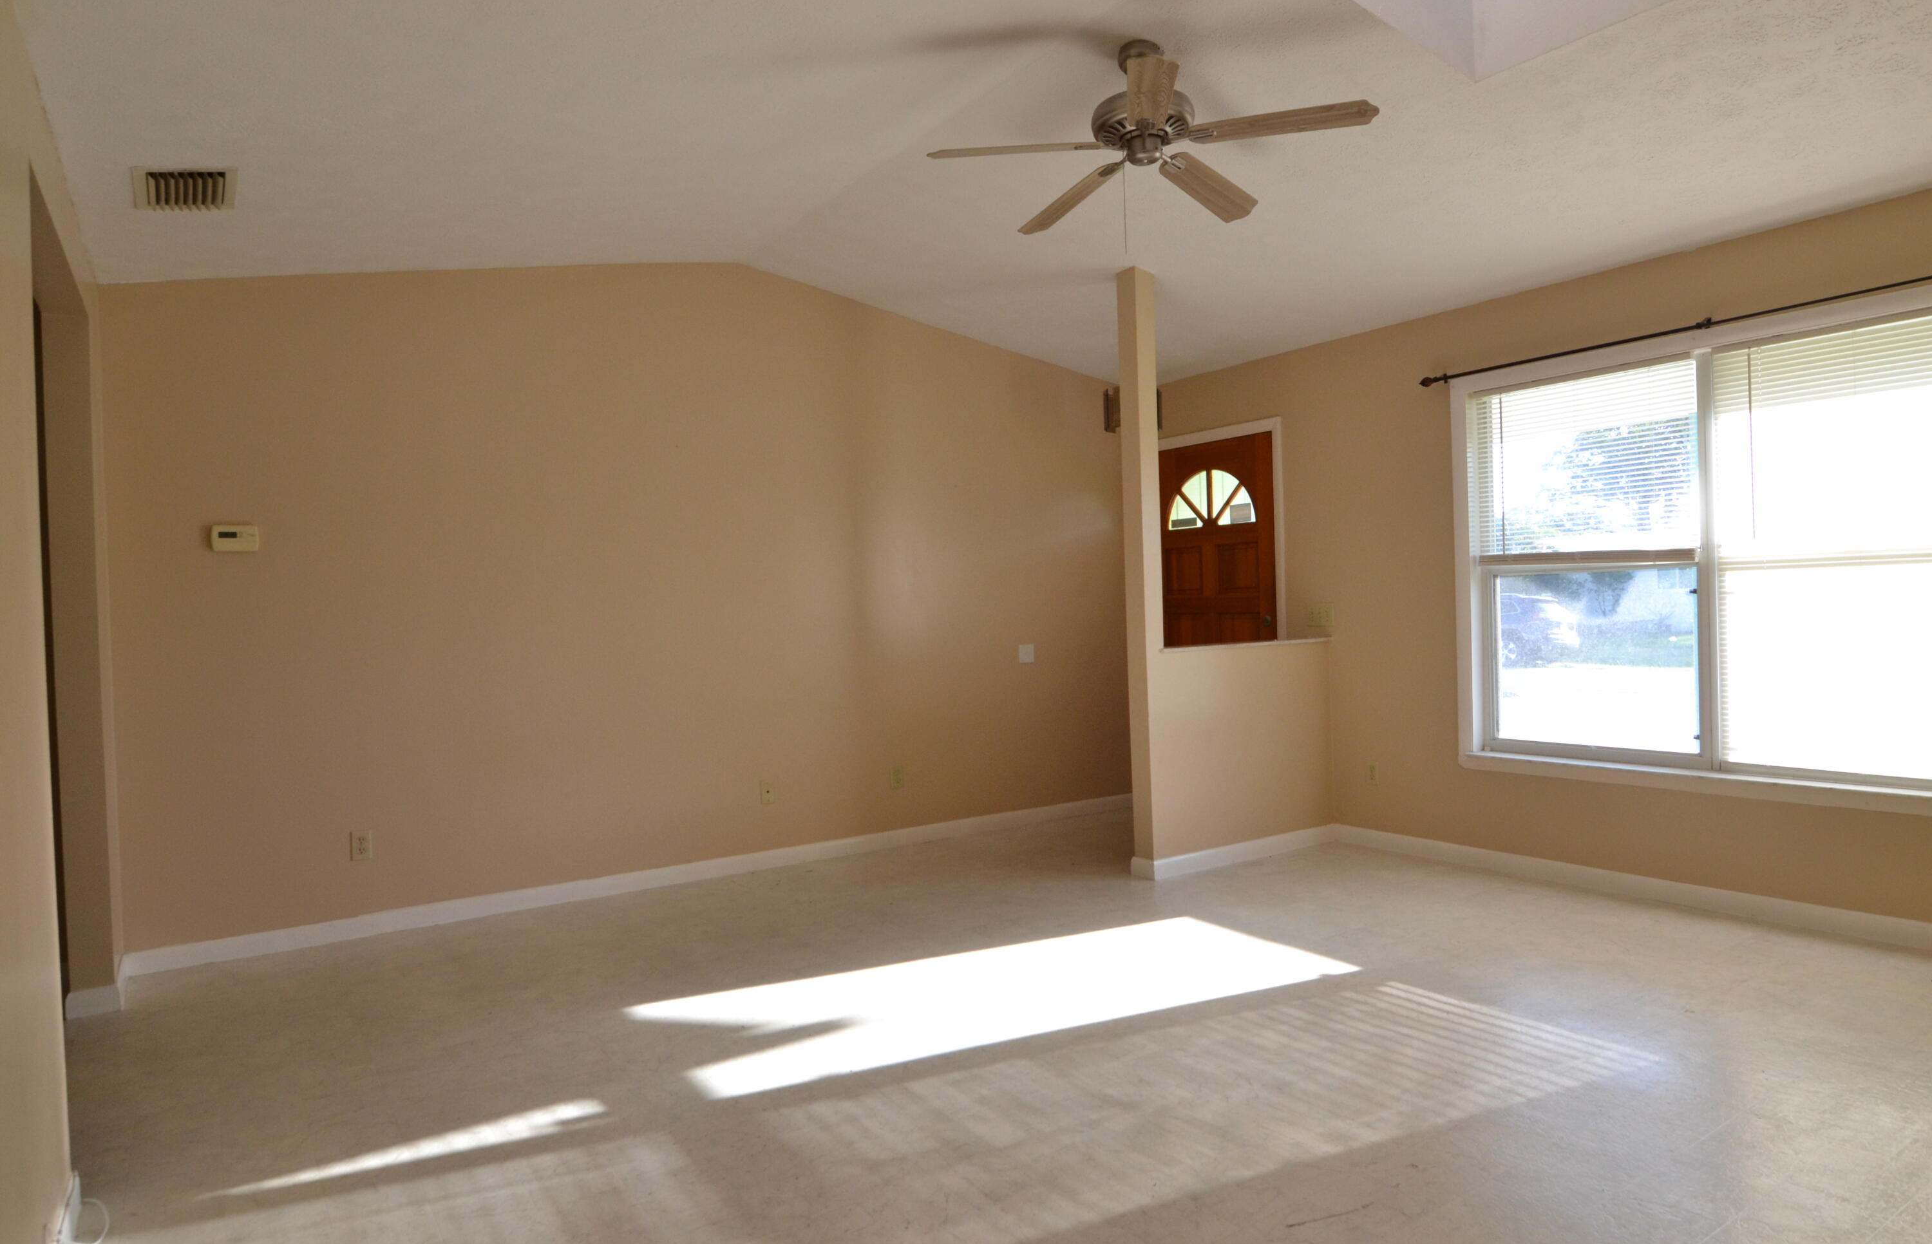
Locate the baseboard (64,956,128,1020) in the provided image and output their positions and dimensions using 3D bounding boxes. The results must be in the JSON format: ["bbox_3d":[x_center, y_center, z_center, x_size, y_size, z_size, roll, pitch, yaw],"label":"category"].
[{"bbox_3d":[-2.889,1.211,3.757,0.148,0.086,0.436,-2,1,-34],"label":"baseboard"}]

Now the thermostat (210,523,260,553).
[{"bbox_3d":[-2.702,-0.307,4.169,0.141,0.099,0.032,-2,1,-34],"label":"thermostat"}]

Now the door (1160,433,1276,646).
[{"bbox_3d":[1.379,0.043,6.196,0.045,2.060,0.895,-2,1,-34],"label":"door"}]

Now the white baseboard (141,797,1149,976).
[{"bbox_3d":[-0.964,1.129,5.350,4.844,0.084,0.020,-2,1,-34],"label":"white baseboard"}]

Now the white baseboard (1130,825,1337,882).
[{"bbox_3d":[1.274,1.056,5.268,1.228,0.086,0.170,-2,1,-34],"label":"white baseboard"}]

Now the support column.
[{"bbox_3d":[0.780,-0.197,4.921,0.114,2.632,0.118,-2,1,-34],"label":"support column"}]

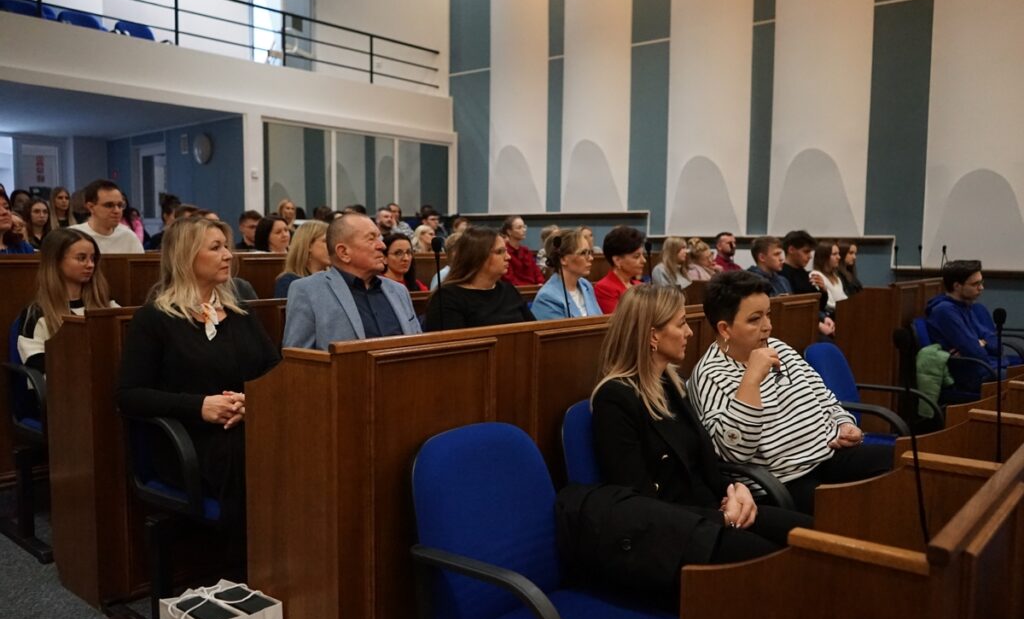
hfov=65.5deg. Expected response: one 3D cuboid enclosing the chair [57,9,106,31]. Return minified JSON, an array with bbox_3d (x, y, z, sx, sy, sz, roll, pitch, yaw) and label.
[{"bbox_3d":[-4.680,-2.888,8.647,0.600,0.910,0.600,5,7,42],"label":"chair"}]

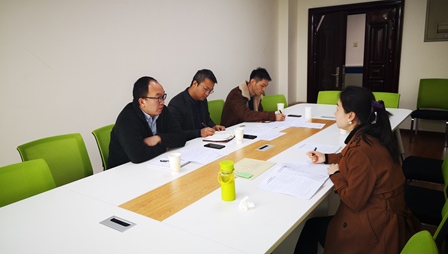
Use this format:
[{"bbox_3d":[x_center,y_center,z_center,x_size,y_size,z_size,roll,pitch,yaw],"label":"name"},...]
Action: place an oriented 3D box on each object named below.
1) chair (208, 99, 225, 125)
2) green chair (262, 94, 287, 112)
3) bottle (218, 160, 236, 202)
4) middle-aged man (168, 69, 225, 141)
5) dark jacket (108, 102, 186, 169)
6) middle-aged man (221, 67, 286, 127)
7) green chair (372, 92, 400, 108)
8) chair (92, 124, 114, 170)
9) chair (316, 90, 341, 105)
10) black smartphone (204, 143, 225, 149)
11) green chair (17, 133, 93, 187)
[{"bbox_3d":[0.068,0.185,3.815,0.540,0.880,0.480,7,15,36],"label":"chair"},{"bbox_3d":[0.640,0.103,4.105,0.490,0.900,0.580,-7,13,-22],"label":"green chair"},{"bbox_3d":[0.022,0.253,1.647,0.074,0.191,0.074,7,15,36],"label":"bottle"},{"bbox_3d":[-0.162,0.134,3.150,0.740,1.286,0.540,7,15,36],"label":"middle-aged man"},{"bbox_3d":[-0.555,0.119,2.583,0.520,0.620,0.560,5,14,29],"label":"dark jacket"},{"bbox_3d":[0.298,0.018,3.687,0.780,1.244,0.550,7,15,36],"label":"middle-aged man"},{"bbox_3d":[1.700,0.081,4.019,0.490,0.900,0.580,7,15,35],"label":"green chair"},{"bbox_3d":[-0.645,0.456,2.719,0.580,0.900,0.490,8,16,39],"label":"chair"},{"bbox_3d":[1.297,0.040,4.278,0.490,0.900,0.580,7,15,35],"label":"chair"},{"bbox_3d":[-0.074,0.139,2.599,0.158,0.009,0.075,7,15,36],"label":"black smartphone"},{"bbox_3d":[-0.983,0.544,2.375,0.580,0.900,0.490,7,15,35],"label":"green chair"}]

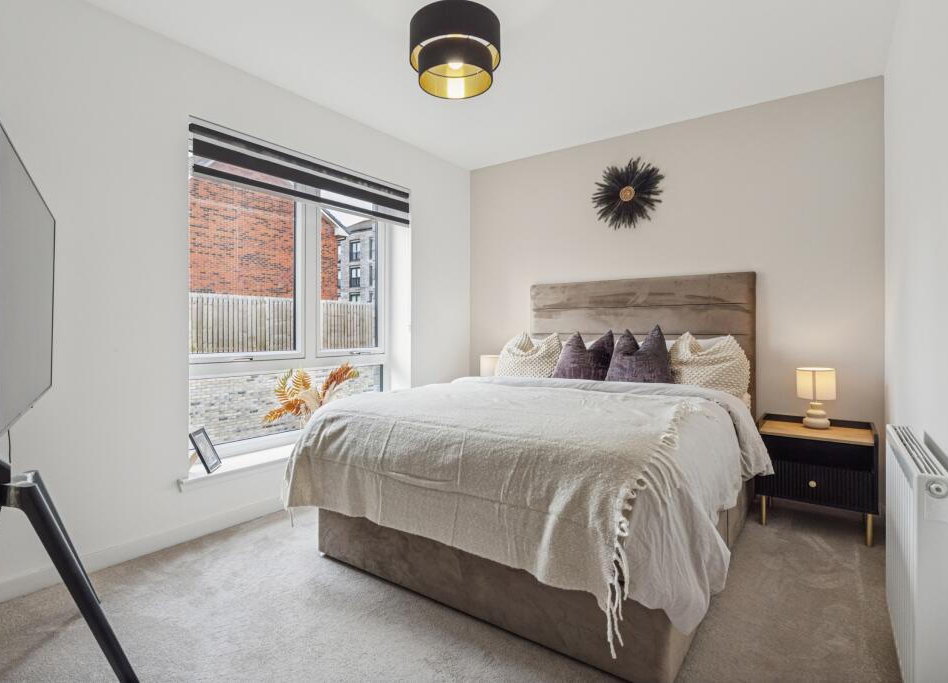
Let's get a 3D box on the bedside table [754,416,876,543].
[{"bbox_3d":[1.806,0.697,2.416,0.495,0.538,0.395,1,1,35],"label":"bedside table"}]

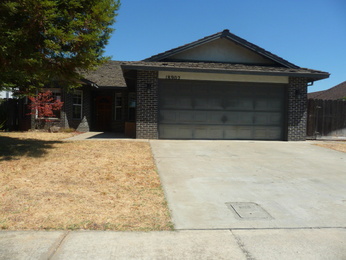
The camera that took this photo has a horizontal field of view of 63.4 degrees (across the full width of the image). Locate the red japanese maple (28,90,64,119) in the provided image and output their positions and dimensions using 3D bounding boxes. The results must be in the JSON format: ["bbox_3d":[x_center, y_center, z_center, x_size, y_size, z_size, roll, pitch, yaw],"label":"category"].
[{"bbox_3d":[-6.097,-1.036,13.500,1.700,1.750,1.600,1,1,-5],"label":"red japanese maple"}]

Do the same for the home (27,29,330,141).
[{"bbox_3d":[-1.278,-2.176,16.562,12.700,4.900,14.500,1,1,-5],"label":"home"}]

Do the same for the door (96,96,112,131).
[{"bbox_3d":[-3.993,-0.954,16.400,0.920,2.050,0.080,1,1,-5],"label":"door"}]

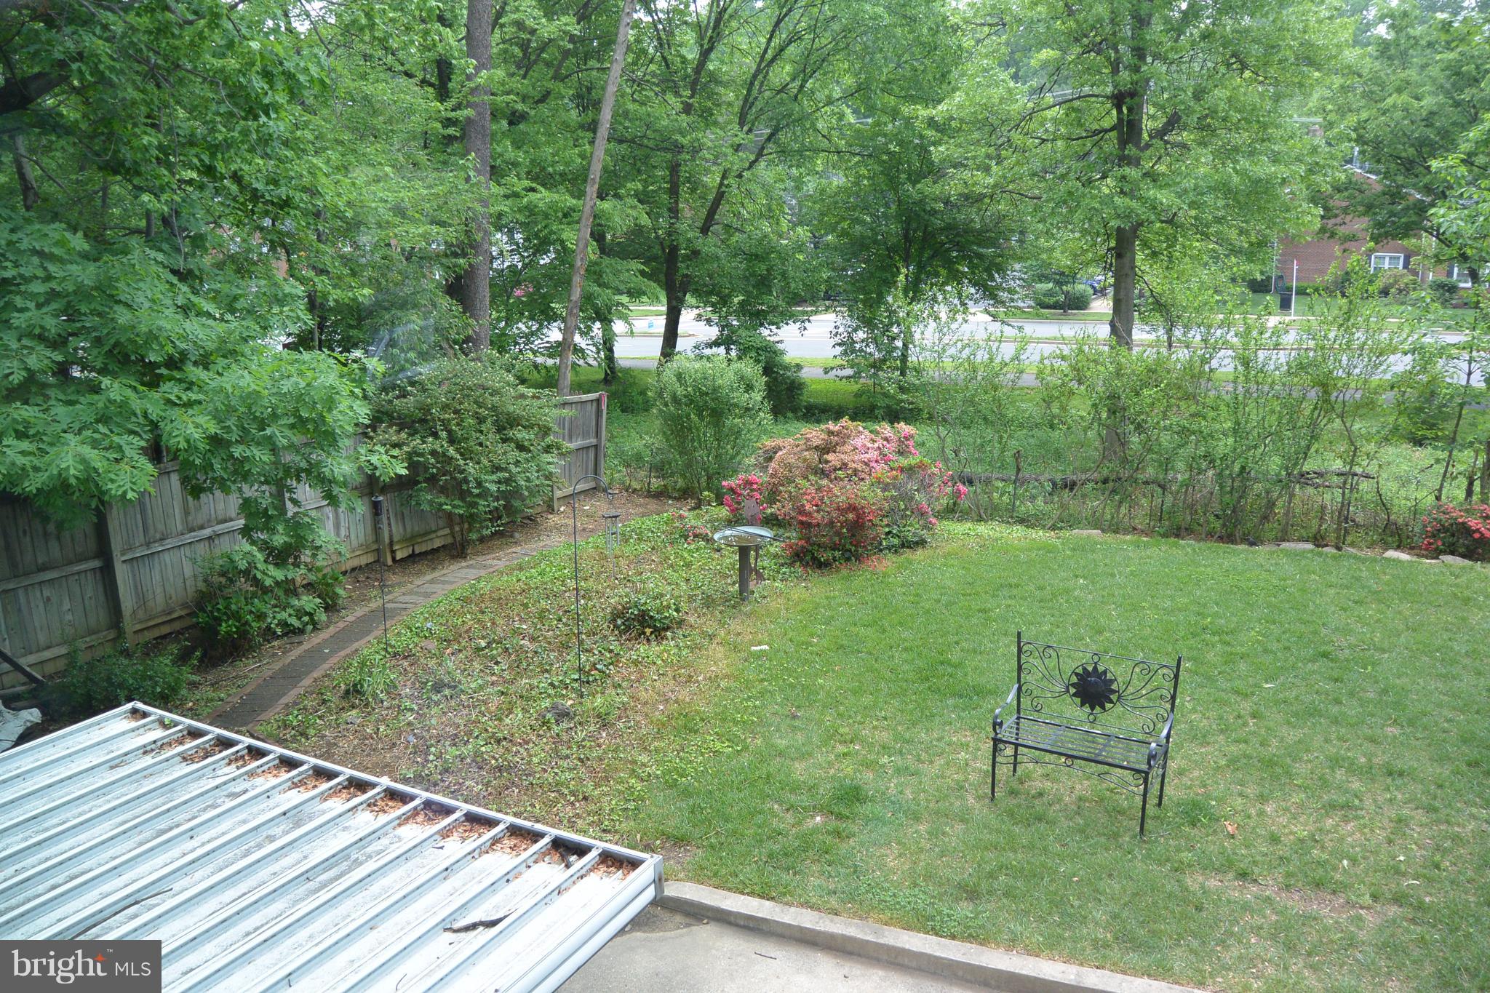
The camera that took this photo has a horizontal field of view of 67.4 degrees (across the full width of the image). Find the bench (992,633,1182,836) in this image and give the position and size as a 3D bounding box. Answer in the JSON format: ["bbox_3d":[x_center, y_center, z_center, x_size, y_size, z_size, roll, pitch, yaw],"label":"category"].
[{"bbox_3d":[2.184,1.509,7.252,1.040,1.035,0.567,7,14,31],"label":"bench"}]

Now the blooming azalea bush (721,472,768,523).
[{"bbox_3d":[-0.008,0.031,14.900,0.620,0.680,0.600,0,12,0],"label":"blooming azalea bush"}]

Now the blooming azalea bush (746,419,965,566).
[{"bbox_3d":[1.315,-0.112,14.100,2.550,1.420,2.100,0,12,0],"label":"blooming azalea bush"}]

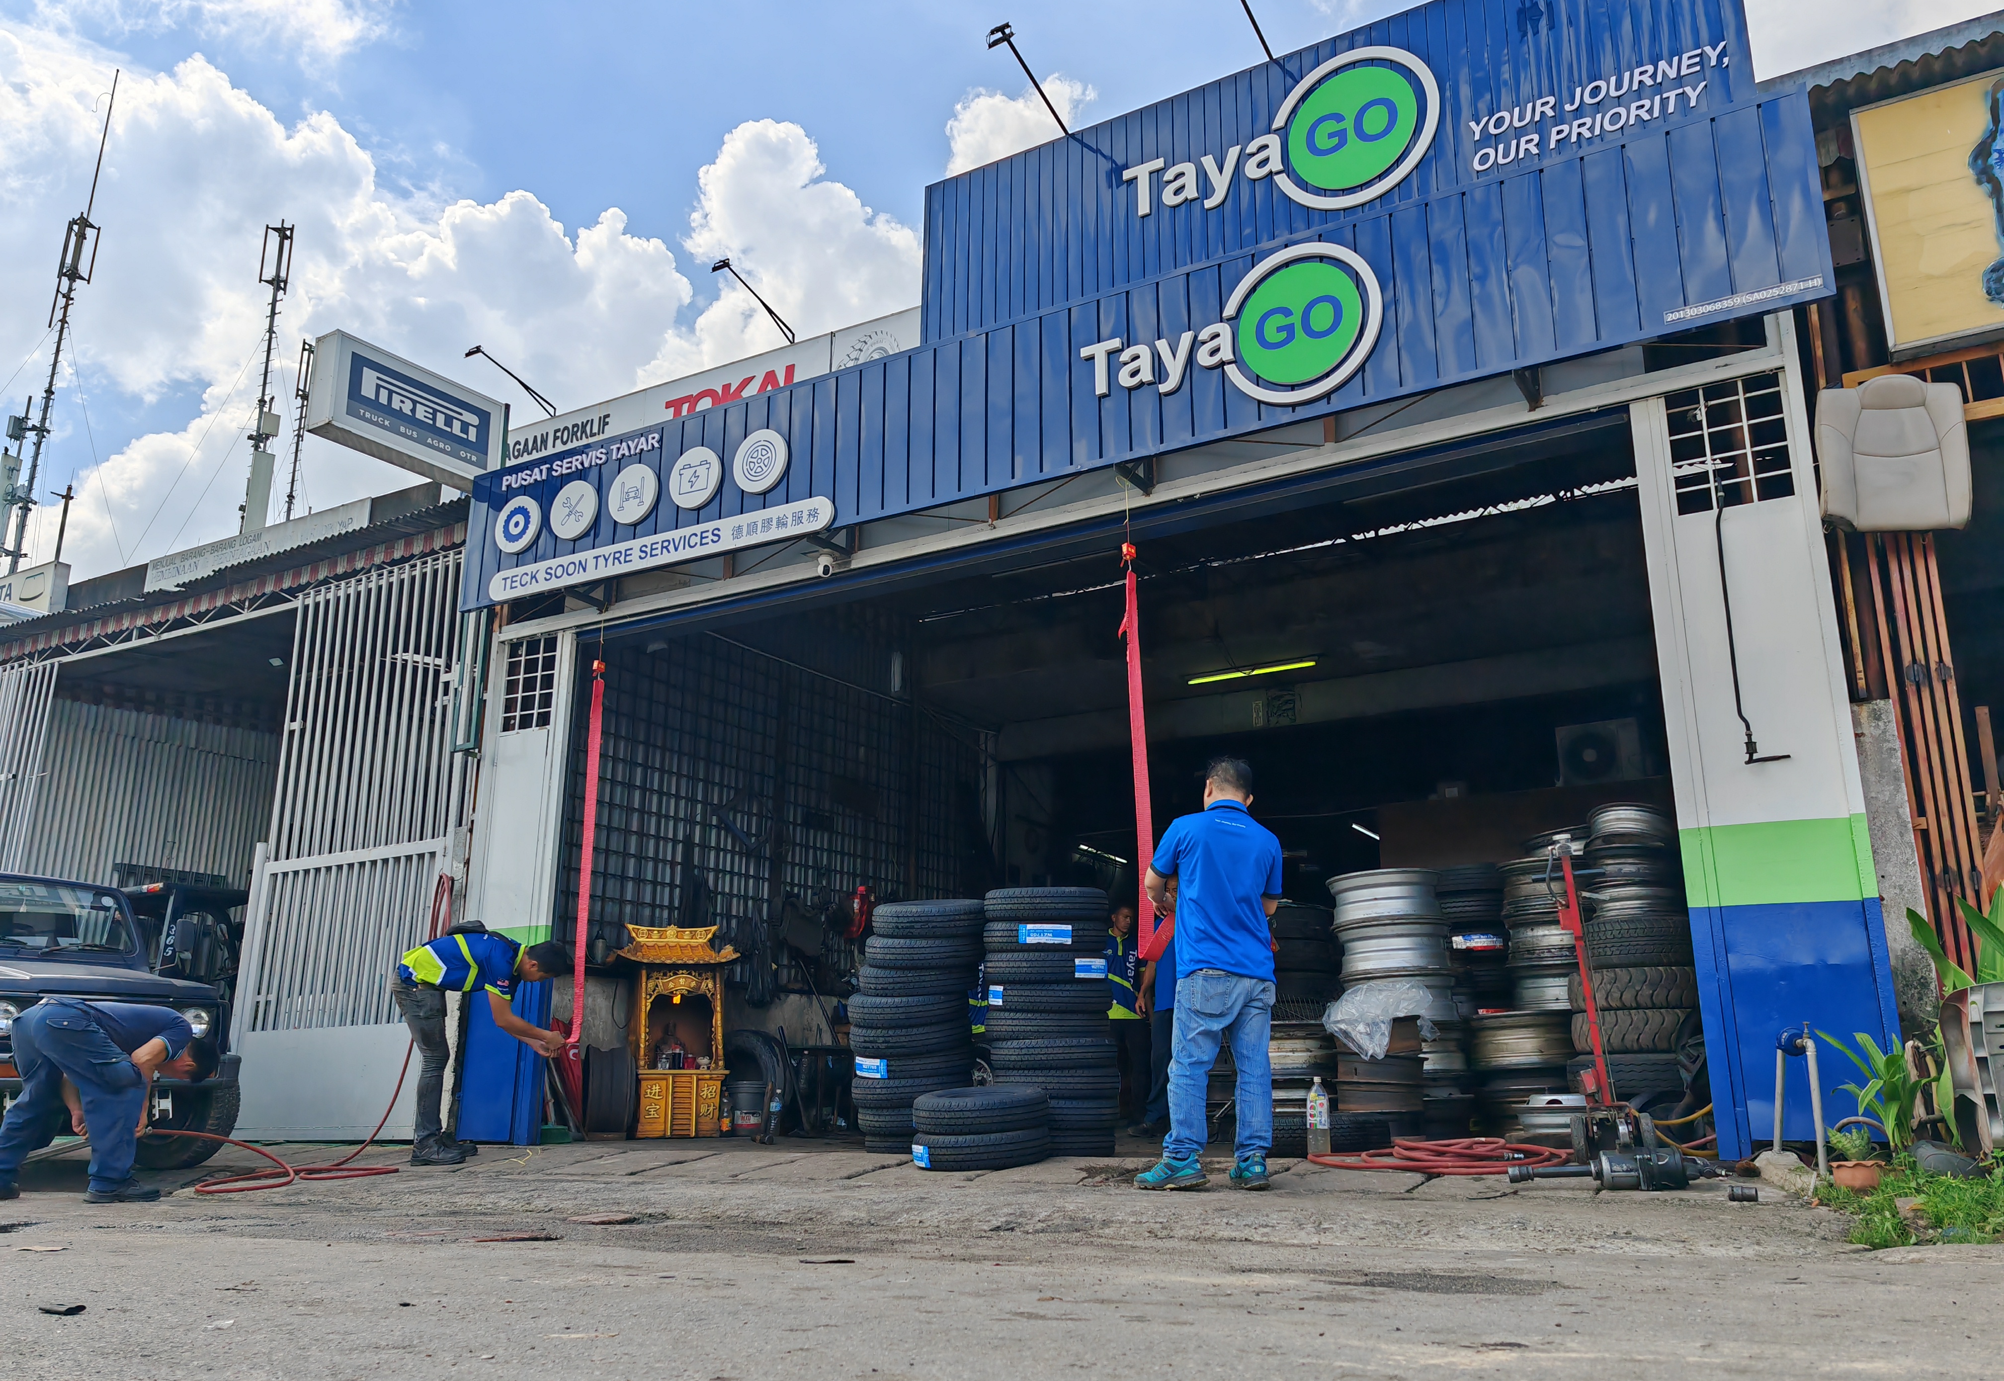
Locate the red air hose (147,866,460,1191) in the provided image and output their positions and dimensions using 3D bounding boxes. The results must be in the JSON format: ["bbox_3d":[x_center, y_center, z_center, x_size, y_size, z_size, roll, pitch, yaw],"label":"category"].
[{"bbox_3d":[-3.587,1.751,8.593,0.950,1.870,1.950,-9,-17,29],"label":"red air hose"}]

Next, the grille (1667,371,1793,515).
[{"bbox_3d":[3.232,-1.093,6.944,0.472,0.577,0.040,-9,-17,30],"label":"grille"}]

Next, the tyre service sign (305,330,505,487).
[{"bbox_3d":[-3.976,-1.833,10.514,0.220,0.670,1.358,-9,-17,30],"label":"tyre service sign"}]

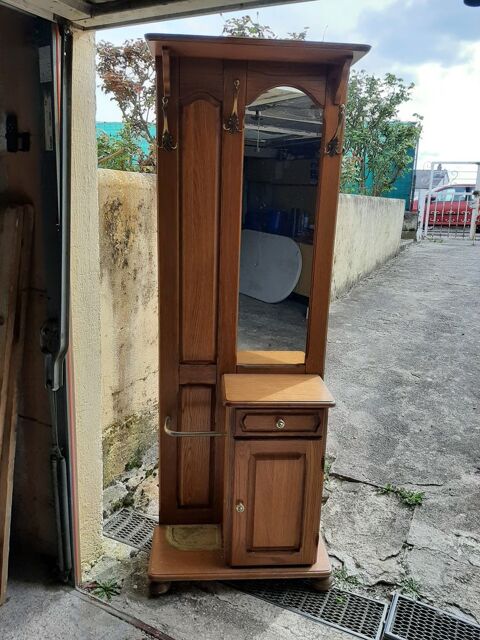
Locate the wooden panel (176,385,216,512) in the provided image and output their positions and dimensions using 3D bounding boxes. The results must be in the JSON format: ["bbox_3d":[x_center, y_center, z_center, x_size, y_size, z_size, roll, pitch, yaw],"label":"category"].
[{"bbox_3d":[-0.184,0.534,2.008,0.145,0.569,0.020,1,15,-4],"label":"wooden panel"}]

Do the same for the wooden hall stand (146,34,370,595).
[{"bbox_3d":[0.025,0.084,1.760,0.708,1.963,0.302,1,15,-4],"label":"wooden hall stand"}]

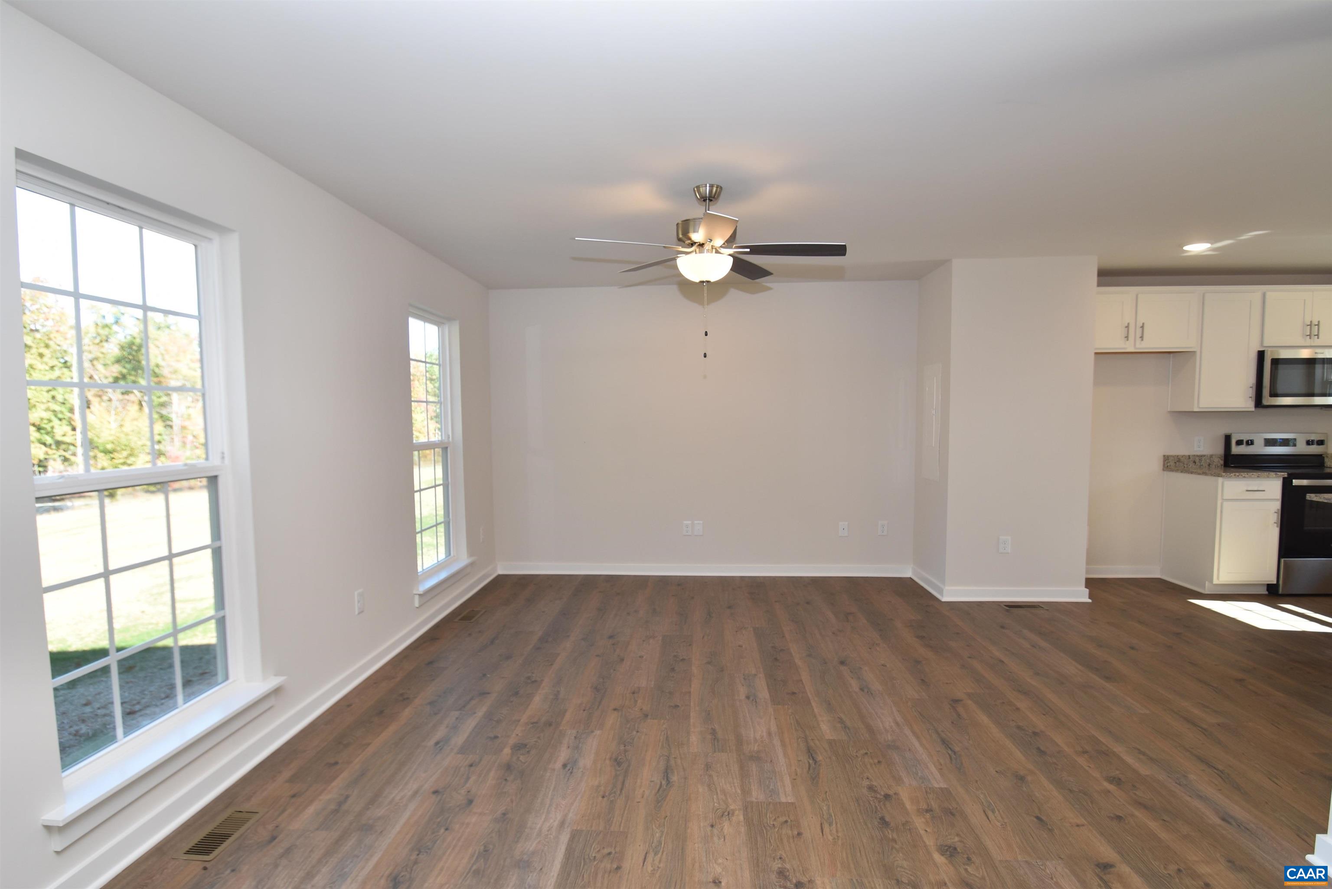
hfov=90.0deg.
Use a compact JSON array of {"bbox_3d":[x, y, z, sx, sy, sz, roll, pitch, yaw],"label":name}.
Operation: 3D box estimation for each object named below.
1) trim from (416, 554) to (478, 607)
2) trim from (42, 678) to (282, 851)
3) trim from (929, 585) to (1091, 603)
[{"bbox_3d":[-1.546,0.940,4.626,0.135,0.110,0.990,0,3,3],"label":"trim"},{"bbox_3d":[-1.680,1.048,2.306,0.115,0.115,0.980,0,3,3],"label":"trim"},{"bbox_3d":[2.539,1.088,4.832,1.058,0.103,0.036,0,3,3],"label":"trim"}]

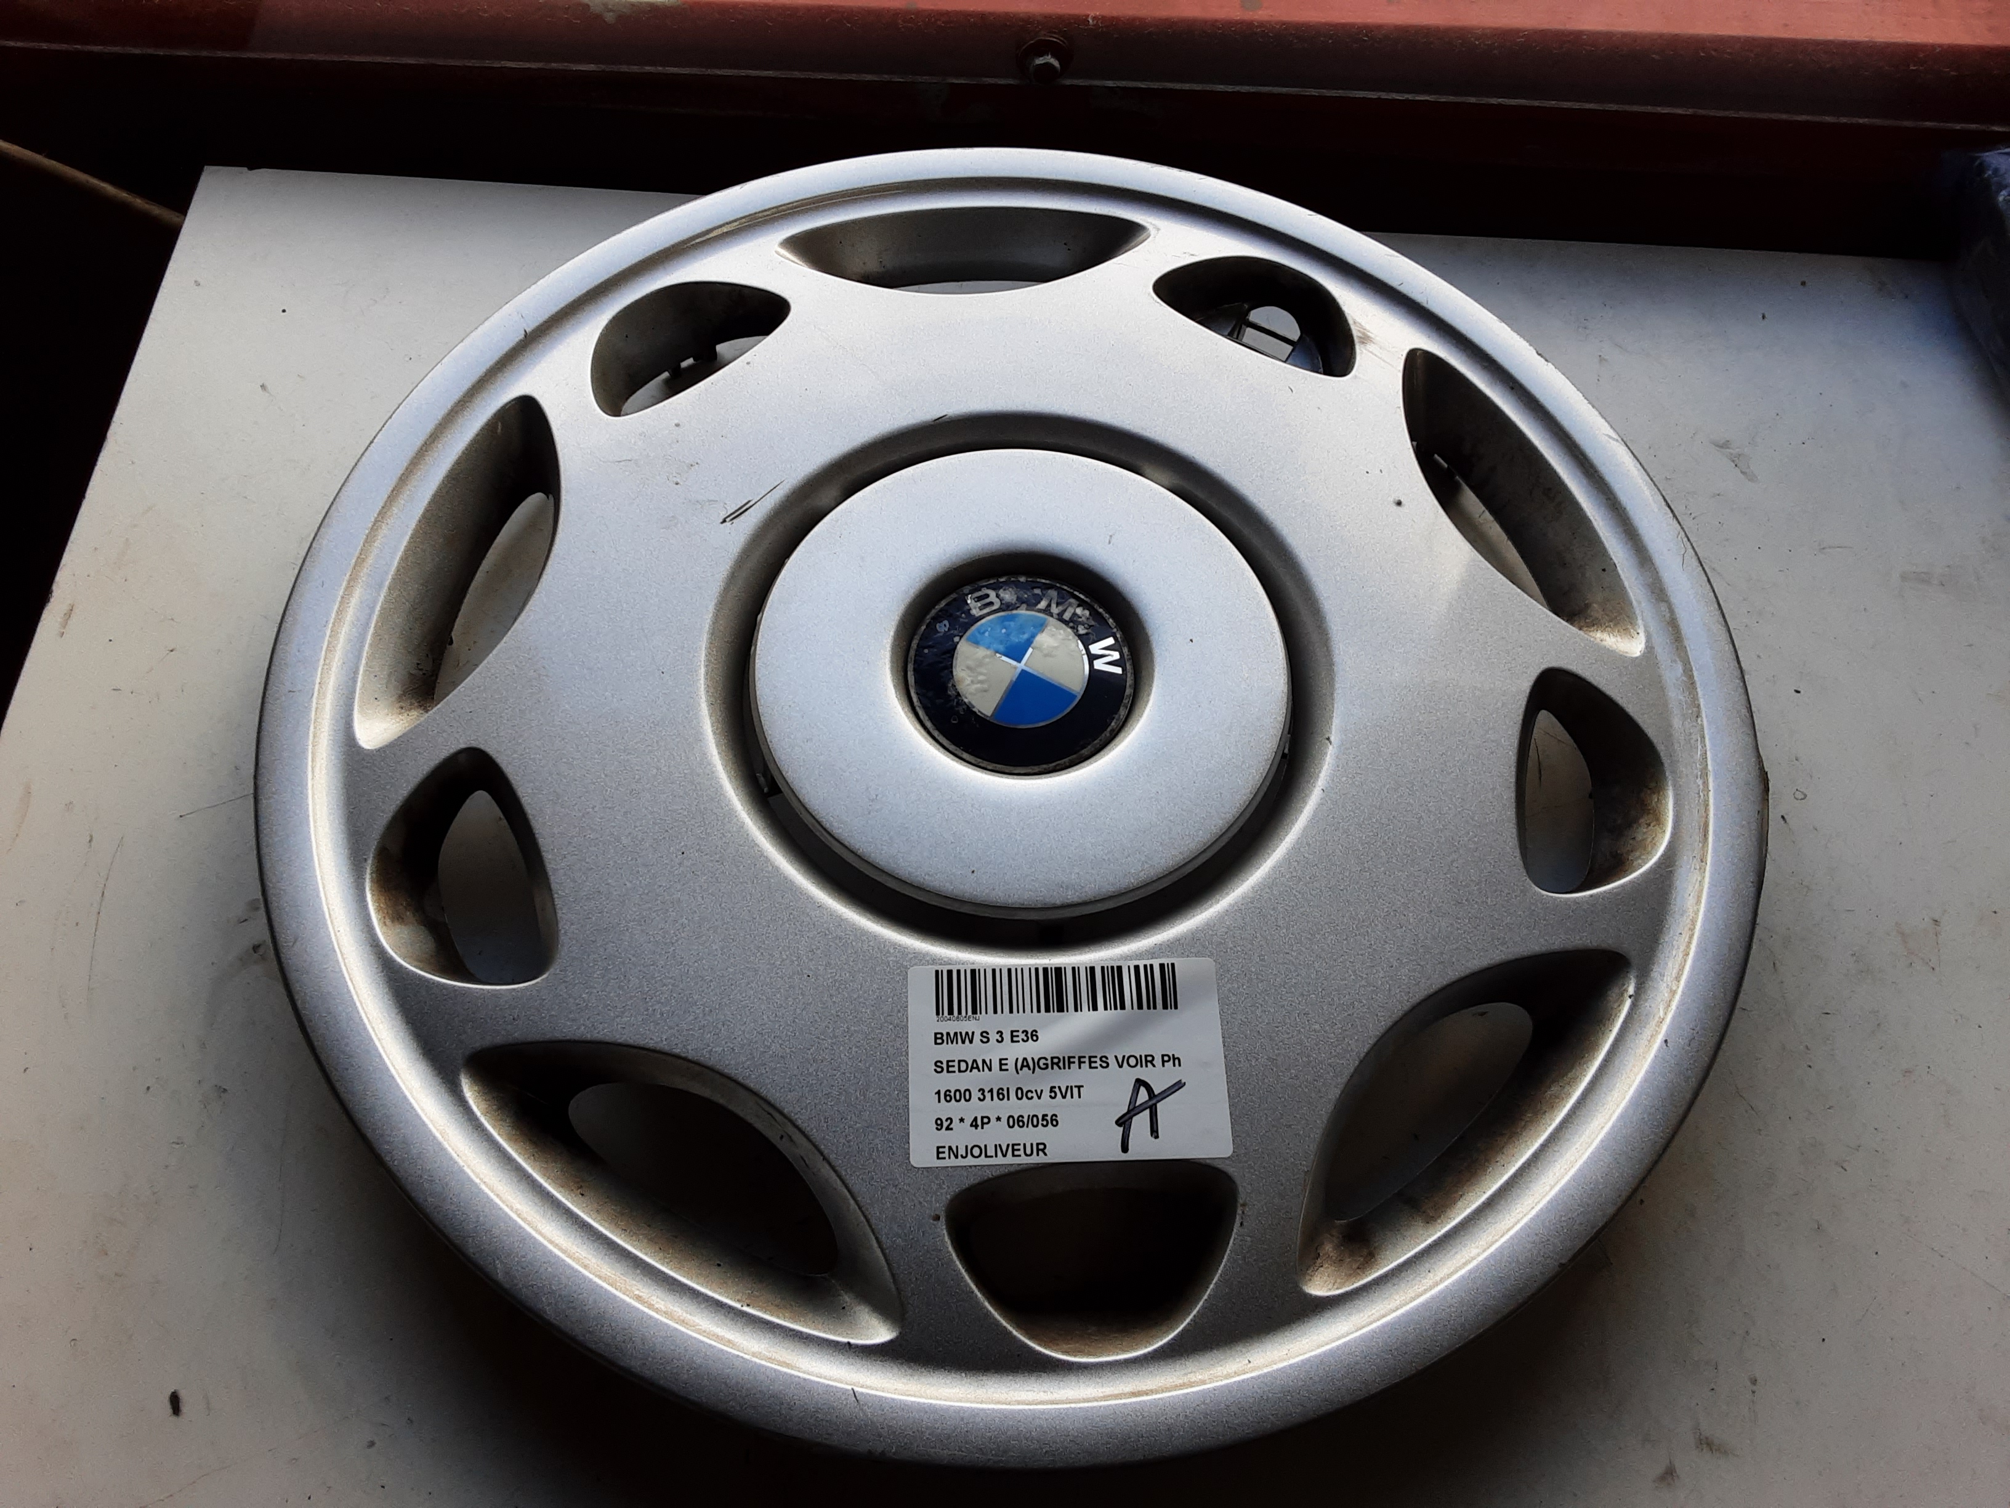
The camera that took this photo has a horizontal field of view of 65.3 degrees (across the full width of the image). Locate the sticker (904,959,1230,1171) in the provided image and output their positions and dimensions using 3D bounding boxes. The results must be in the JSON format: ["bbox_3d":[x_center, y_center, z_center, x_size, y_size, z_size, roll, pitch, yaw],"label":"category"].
[{"bbox_3d":[0.015,0.073,0.372,0.075,0.002,0.048,-1,64,-3],"label":"sticker"}]

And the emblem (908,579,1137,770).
[{"bbox_3d":[0.004,-0.022,0.432,0.062,0.004,0.062,24,63,10],"label":"emblem"}]

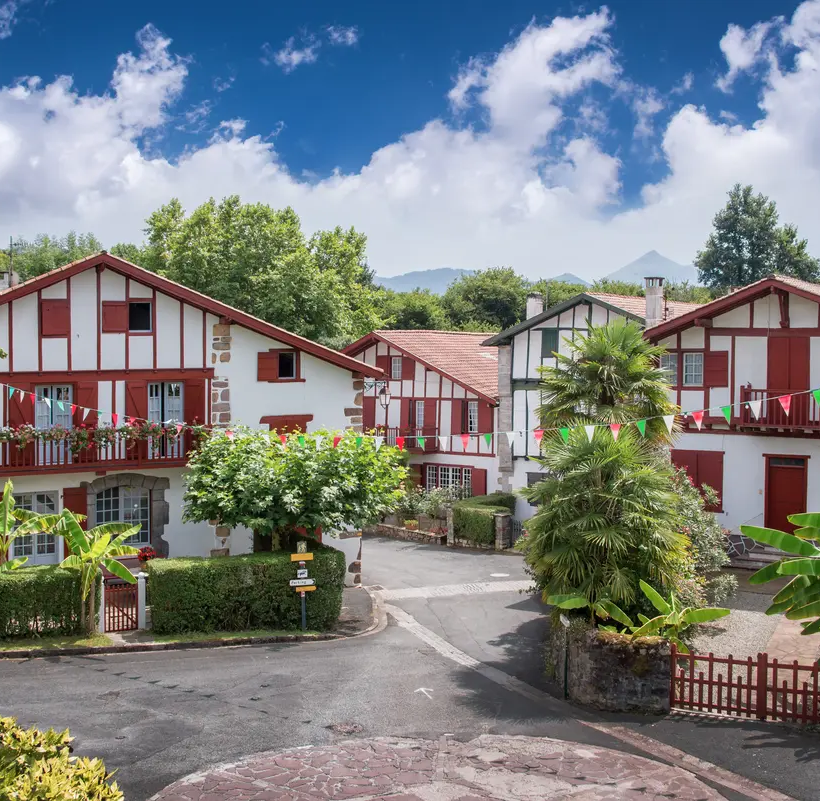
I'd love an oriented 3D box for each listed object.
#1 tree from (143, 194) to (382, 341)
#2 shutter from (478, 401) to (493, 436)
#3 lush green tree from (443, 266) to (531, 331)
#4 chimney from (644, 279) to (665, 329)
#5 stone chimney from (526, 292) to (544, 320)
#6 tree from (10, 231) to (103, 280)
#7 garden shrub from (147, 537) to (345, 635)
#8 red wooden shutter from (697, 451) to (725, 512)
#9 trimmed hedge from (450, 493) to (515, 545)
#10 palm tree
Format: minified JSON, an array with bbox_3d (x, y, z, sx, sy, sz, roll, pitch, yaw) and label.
[{"bbox_3d":[-6.779,-3.187,51.649,11.400,13.260,10.500,0,3,0],"label":"tree"},{"bbox_3d":[2.883,0.663,40.925,0.650,1.326,0.050,2,3,32],"label":"shutter"},{"bbox_3d":[5.259,-3.375,74.926,6.045,12.021,6.045,0,2,0],"label":"lush green tree"},{"bbox_3d":[6.960,-2.718,30.418,0.450,1.600,0.450,2,3,33],"label":"chimney"},{"bbox_3d":[4.628,-3.329,39.401,0.500,1.350,0.550,2,3,34],"label":"stone chimney"},{"bbox_3d":[-18.983,-2.892,57.933,5.519,12.497,5.519,0,2,0],"label":"tree"},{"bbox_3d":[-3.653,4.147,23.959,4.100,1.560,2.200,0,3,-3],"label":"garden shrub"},{"bbox_3d":[9.027,2.429,32.000,0.760,1.780,0.060,2,3,26],"label":"red wooden shutter"},{"bbox_3d":[2.388,3.862,34.200,1.900,1.250,2.200,2,3,27],"label":"trimmed hedge"},{"bbox_3d":[3.903,1.617,21.300,3.200,6.340,3.100,0,3,0],"label":"palm tree"}]

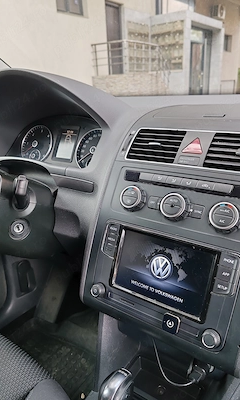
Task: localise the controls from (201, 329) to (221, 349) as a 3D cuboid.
[{"bbox_3d":[0.112,0.173,0.388,0.021,0.021,0.013,12,-2,34],"label":"controls"}]

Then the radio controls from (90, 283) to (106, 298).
[{"bbox_3d":[-0.034,0.141,0.489,0.021,0.021,0.013,12,-2,34],"label":"radio controls"}]

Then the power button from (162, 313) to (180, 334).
[{"bbox_3d":[0.069,0.166,0.418,0.021,0.021,0.009,12,-2,34],"label":"power button"}]

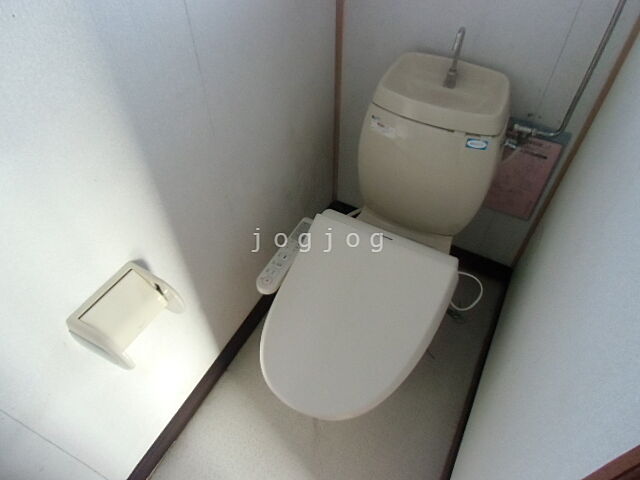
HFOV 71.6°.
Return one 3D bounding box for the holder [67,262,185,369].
[{"bbox_3d":[-0.349,0.138,0.812,0.102,0.092,0.151,22,53,18],"label":"holder"}]

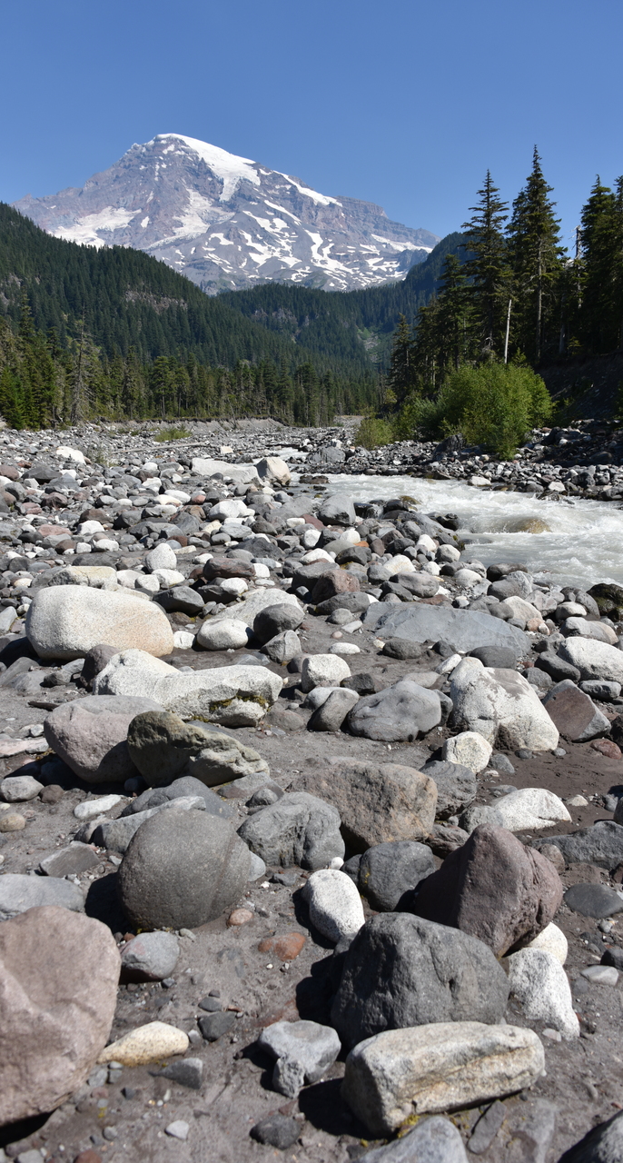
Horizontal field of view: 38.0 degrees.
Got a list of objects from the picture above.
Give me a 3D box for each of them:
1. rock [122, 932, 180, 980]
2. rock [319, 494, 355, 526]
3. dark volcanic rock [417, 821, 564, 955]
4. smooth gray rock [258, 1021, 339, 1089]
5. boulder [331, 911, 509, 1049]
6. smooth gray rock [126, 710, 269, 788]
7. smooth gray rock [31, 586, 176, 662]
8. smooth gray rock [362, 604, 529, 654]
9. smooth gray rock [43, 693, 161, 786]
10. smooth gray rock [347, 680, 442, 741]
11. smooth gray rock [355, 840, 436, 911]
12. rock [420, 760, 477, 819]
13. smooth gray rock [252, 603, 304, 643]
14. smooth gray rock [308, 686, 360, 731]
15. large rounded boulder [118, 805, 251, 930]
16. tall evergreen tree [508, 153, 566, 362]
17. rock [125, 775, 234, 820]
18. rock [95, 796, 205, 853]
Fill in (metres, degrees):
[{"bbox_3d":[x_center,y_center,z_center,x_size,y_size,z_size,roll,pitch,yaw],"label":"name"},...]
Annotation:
[{"bbox_3d":[-0.478,1.099,2.657,0.179,0.107,0.152,0,9,0],"label":"rock"},{"bbox_3d":[0.402,-1.111,14.079,0.592,0.472,0.474,0,9,0],"label":"rock"},{"bbox_3d":[0.501,0.883,2.586,0.411,0.373,0.350,0,9,0],"label":"dark volcanic rock"},{"bbox_3d":[-0.025,1.090,2.082,0.190,0.143,0.152,0,9,0],"label":"smooth gray rock"},{"bbox_3d":[0.251,0.932,2.107,0.419,0.309,0.314,1,9,5],"label":"boulder"},{"bbox_3d":[-0.476,0.707,3.813,0.603,0.317,0.332,1,9,8],"label":"smooth gray rock"},{"bbox_3d":[-1.292,0.254,5.538,0.922,0.477,0.600,1,9,8],"label":"smooth gray rock"},{"bbox_3d":[0.980,0.350,6.719,1.229,0.266,0.738,6,11,34],"label":"smooth gray rock"},{"bbox_3d":[-0.864,0.669,3.845,0.531,0.361,0.425,0,9,0],"label":"smooth gray rock"},{"bbox_3d":[0.401,0.629,4.370,0.455,0.290,0.341,0,9,0],"label":"smooth gray rock"},{"bbox_3d":[0.274,0.928,2.847,0.248,0.216,0.211,0,9,0],"label":"smooth gray rock"},{"bbox_3d":[0.536,0.855,3.734,0.276,0.212,0.221,0,9,0],"label":"rock"},{"bbox_3d":[-0.221,0.297,6.293,0.360,0.283,0.306,0,9,0],"label":"smooth gray rock"},{"bbox_3d":[0.111,0.640,4.504,0.253,0.215,0.215,0,9,0],"label":"smooth gray rock"},{"bbox_3d":[-0.416,0.949,3.008,0.425,0.341,0.383,0,9,0],"label":"large rounded boulder"},{"bbox_3d":[21.214,-29.962,83.484,5.366,18.937,5.366,0,9,0],"label":"tall evergreen tree"},{"bbox_3d":[-0.482,0.798,3.284,0.420,0.175,0.273,0,9,0],"label":"rock"},{"bbox_3d":[-0.536,0.827,3.052,0.405,0.186,0.194,-5,10,-30],"label":"rock"}]

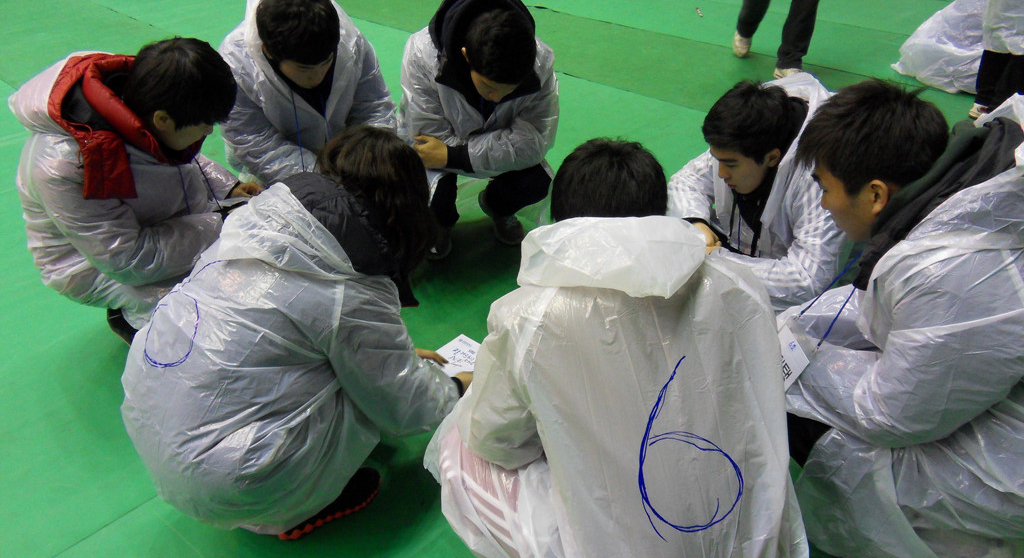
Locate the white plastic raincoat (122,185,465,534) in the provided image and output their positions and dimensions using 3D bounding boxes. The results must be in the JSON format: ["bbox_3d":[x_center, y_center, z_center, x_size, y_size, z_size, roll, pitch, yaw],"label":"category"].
[{"bbox_3d":[-0.428,0.170,1.488,0.660,0.680,0.530,-27,42,-34],"label":"white plastic raincoat"}]

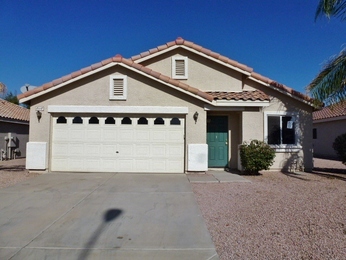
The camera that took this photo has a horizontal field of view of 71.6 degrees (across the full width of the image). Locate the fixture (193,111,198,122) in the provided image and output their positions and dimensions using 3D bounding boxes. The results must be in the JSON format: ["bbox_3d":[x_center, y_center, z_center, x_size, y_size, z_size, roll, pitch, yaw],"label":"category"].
[{"bbox_3d":[0.823,-0.427,8.550,0.190,0.440,0.220,0,-3,0],"label":"fixture"}]

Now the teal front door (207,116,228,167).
[{"bbox_3d":[1.753,0.476,9.520,0.920,2.040,0.080,0,-3,0],"label":"teal front door"}]

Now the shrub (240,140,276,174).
[{"bbox_3d":[2.966,0.963,8.350,1.200,1.200,1.100,0,-3,0],"label":"shrub"}]

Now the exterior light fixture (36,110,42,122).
[{"bbox_3d":[-4.750,-0.459,8.550,0.190,0.430,0.220,0,-3,0],"label":"exterior light fixture"}]

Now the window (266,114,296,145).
[{"bbox_3d":[4.324,0.004,9.550,1.170,1.190,0.100,0,-3,0],"label":"window"}]

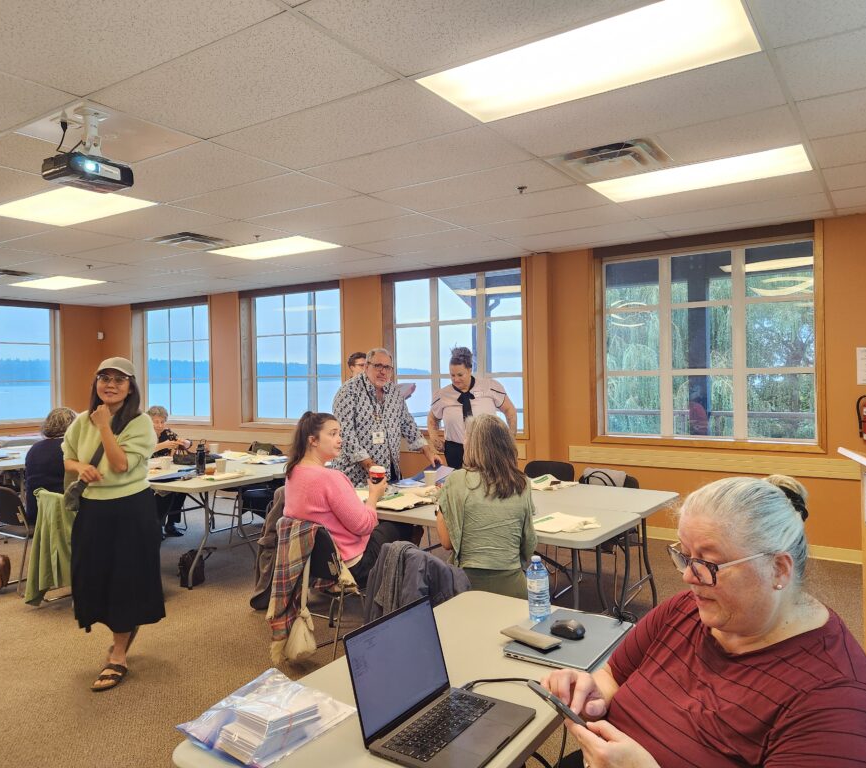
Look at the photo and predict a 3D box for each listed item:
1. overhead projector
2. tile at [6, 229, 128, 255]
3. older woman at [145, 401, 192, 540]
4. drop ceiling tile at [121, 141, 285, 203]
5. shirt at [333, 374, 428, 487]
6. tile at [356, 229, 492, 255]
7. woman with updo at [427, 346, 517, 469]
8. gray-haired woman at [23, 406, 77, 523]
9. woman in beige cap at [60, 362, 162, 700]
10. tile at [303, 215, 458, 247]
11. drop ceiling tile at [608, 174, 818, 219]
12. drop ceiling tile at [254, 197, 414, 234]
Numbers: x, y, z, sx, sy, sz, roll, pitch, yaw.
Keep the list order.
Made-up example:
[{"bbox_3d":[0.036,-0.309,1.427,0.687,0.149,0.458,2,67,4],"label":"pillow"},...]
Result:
[{"bbox_3d":[-1.515,-0.930,2.970,0.220,0.100,0.285,-1,1,34],"label":"overhead projector"},{"bbox_3d":[-3.155,-1.197,5.783,1.210,0.020,0.610,0,1,34],"label":"tile"},{"bbox_3d":[-2.546,0.811,6.456,0.680,1.200,0.500,0,1,42],"label":"older woman"},{"bbox_3d":[-1.454,-1.198,3.921,1.205,0.020,0.600,0,1,34],"label":"drop ceiling tile"},{"bbox_3d":[-0.366,0.325,4.650,0.620,0.800,0.420,-1,1,-23],"label":"shirt"},{"bbox_3d":[-0.086,-1.246,5.974,1.210,0.020,0.600,-1,1,34],"label":"tile"},{"bbox_3d":[0.290,0.558,5.020,0.620,1.670,0.360,-1,1,6],"label":"woman with updo"},{"bbox_3d":[-2.620,0.800,4.920,0.500,1.280,0.680,-1,1,25],"label":"gray-haired woman"},{"bbox_3d":[-1.570,0.652,3.340,0.460,1.570,0.380,-1,1,-13],"label":"woman in beige cap"},{"bbox_3d":[-0.433,-1.232,5.439,1.205,0.020,0.600,0,1,34],"label":"tile"},{"bbox_3d":[1.931,-1.264,4.624,1.210,0.020,0.610,0,1,34],"label":"drop ceiling tile"},{"bbox_3d":[-0.773,-1.221,4.933,1.205,0.020,0.600,0,1,34],"label":"drop ceiling tile"}]

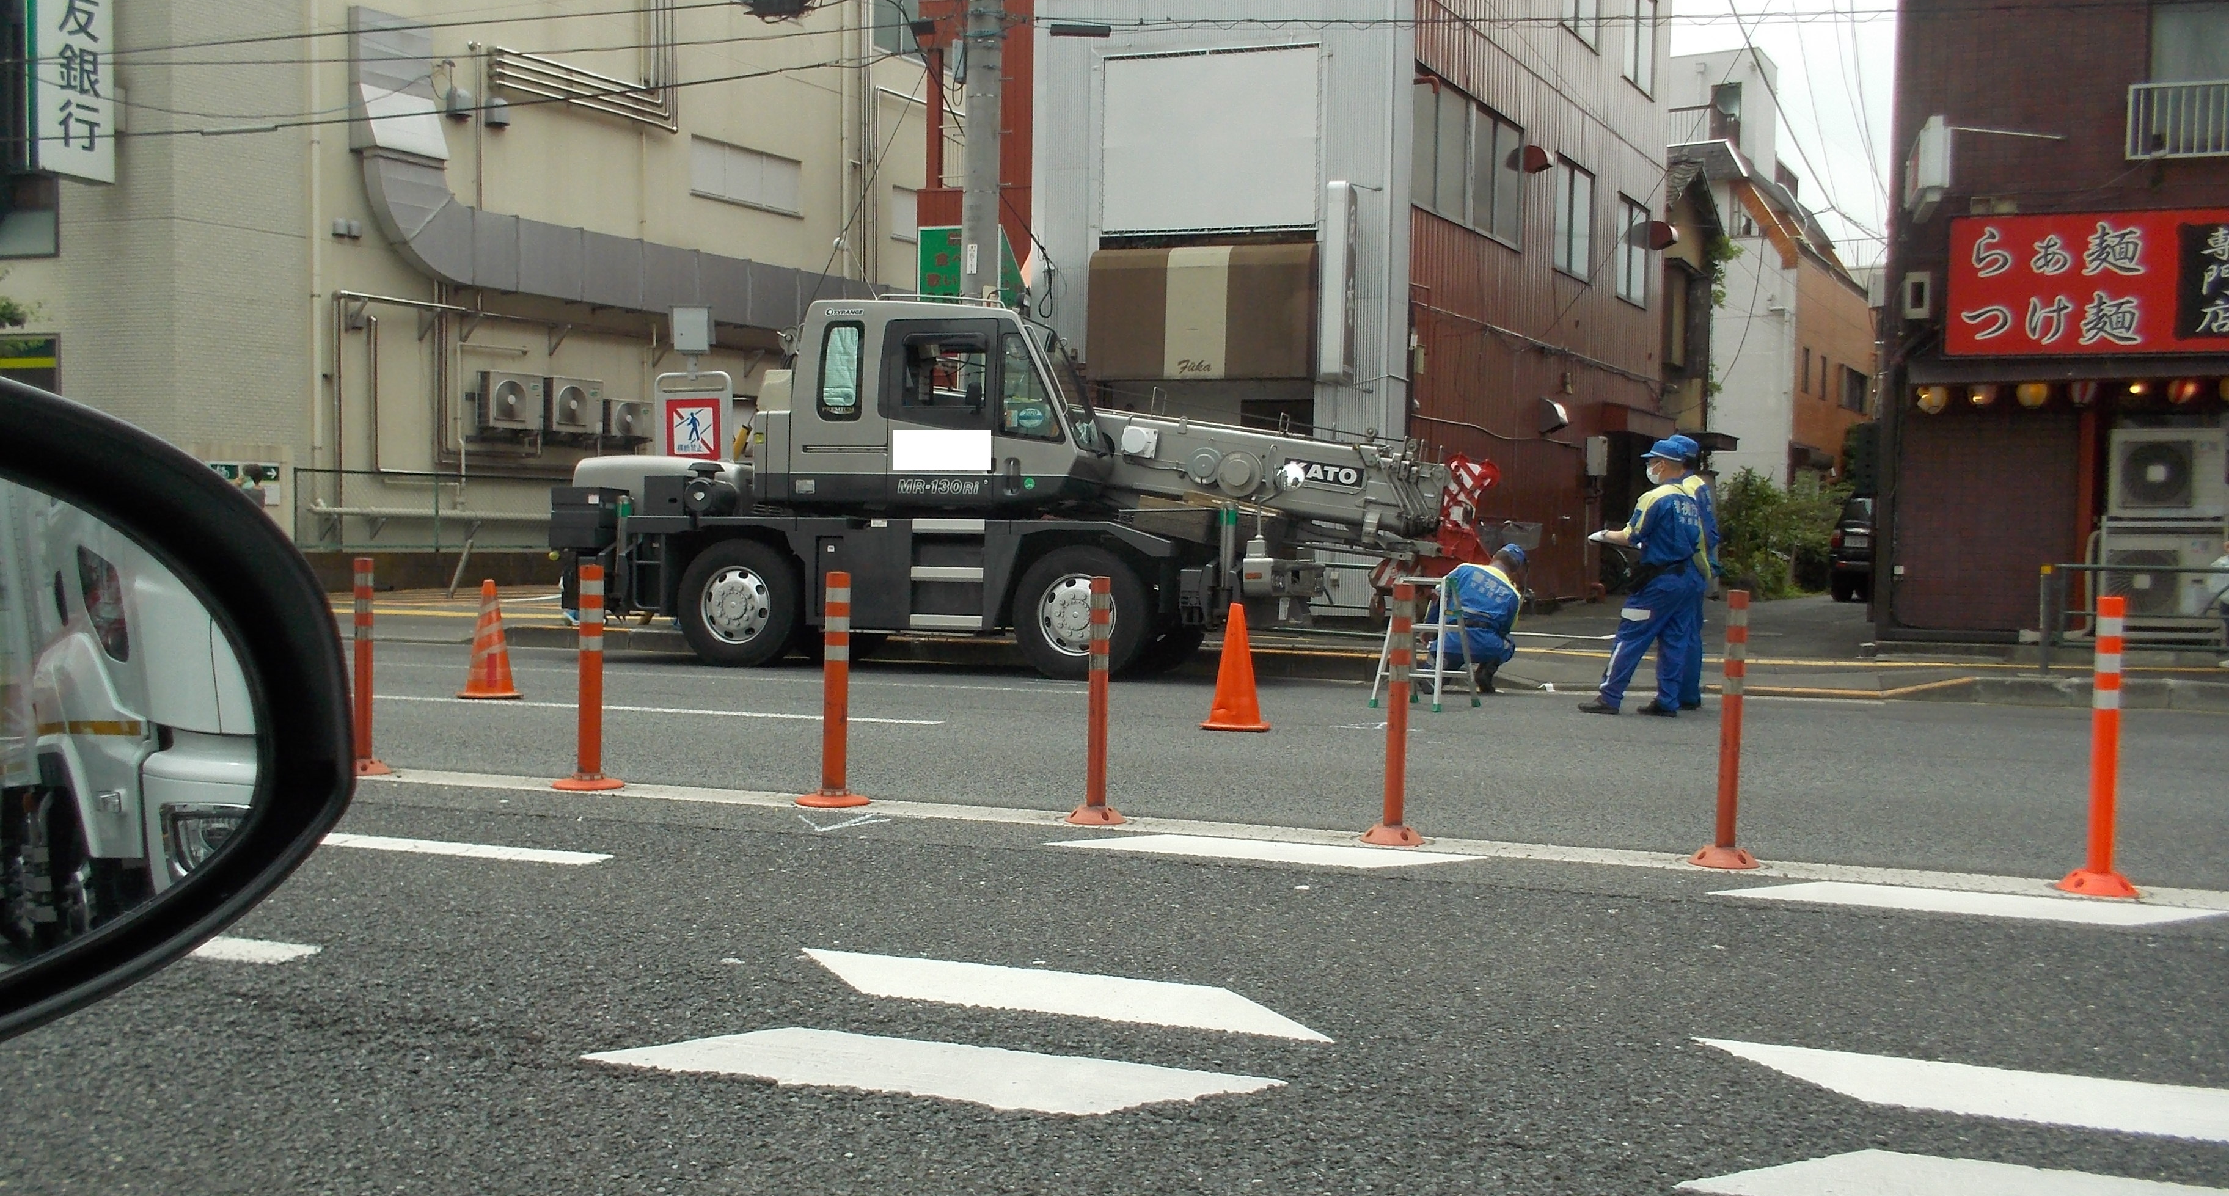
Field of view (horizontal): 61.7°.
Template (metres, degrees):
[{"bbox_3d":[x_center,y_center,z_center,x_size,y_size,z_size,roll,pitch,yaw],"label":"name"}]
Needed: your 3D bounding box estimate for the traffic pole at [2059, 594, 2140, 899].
[{"bbox_3d":[2.726,0.407,5.160,0.215,0.800,0.215,2,3,19],"label":"traffic pole"}]

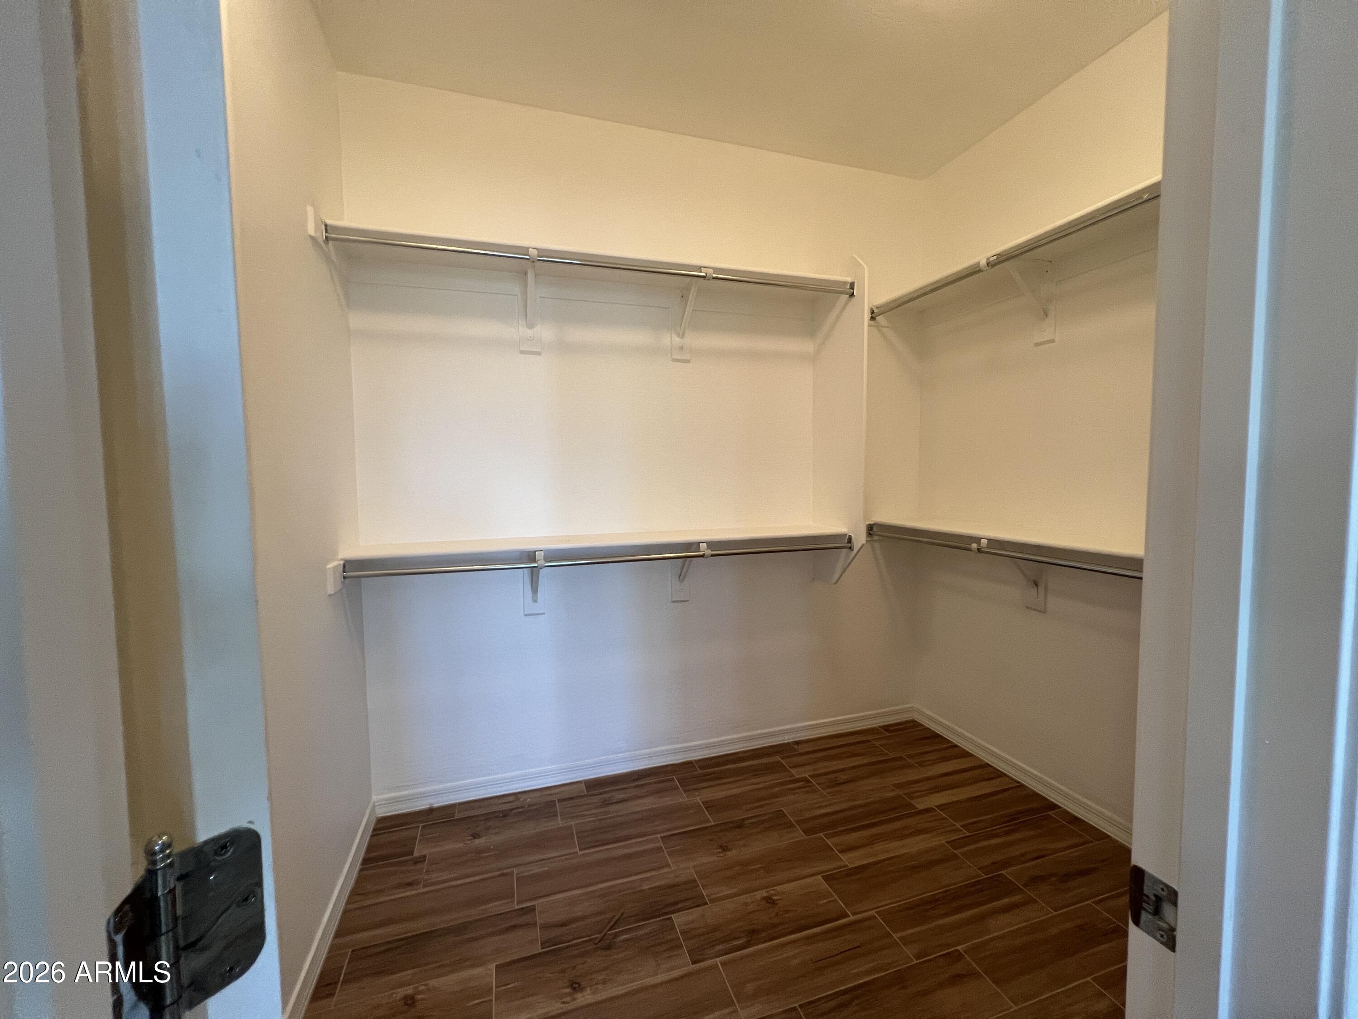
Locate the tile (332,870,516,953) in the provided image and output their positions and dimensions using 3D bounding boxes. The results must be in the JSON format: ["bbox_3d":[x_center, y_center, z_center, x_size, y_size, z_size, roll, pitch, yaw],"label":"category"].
[{"bbox_3d":[-0.783,1.254,1.600,0.510,0.010,0.173,-2,3,-17],"label":"tile"}]

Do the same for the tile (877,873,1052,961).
[{"bbox_3d":[0.845,1.199,1.512,0.494,0.010,0.166,-2,4,-17],"label":"tile"}]

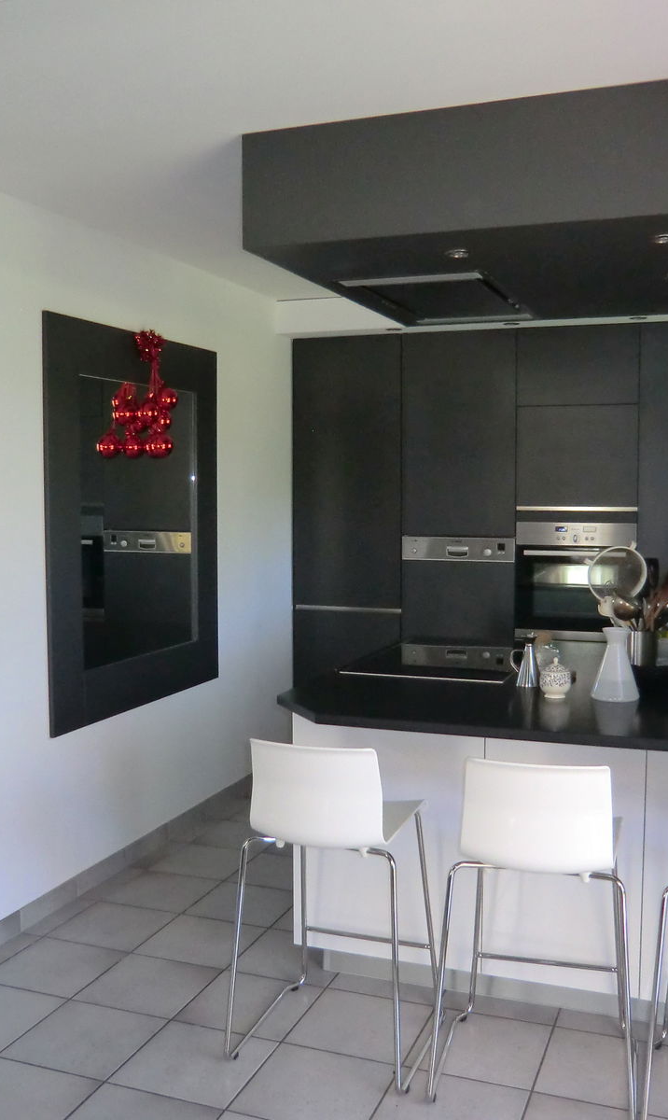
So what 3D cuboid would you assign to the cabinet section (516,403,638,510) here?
[{"bbox_3d":[1.300,-0.523,5.351,0.598,0.513,0.580,1,4,21],"label":"cabinet section"}]

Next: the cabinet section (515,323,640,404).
[{"bbox_3d":[1.299,-0.971,5.320,0.598,0.386,0.580,1,4,21],"label":"cabinet section"}]

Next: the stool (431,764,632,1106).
[{"bbox_3d":[0.513,0.885,2.625,0.468,0.846,0.495,1,4,20],"label":"stool"}]

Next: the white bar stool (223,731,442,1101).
[{"bbox_3d":[0.024,0.874,2.804,0.472,0.846,0.489,1,4,20],"label":"white bar stool"}]

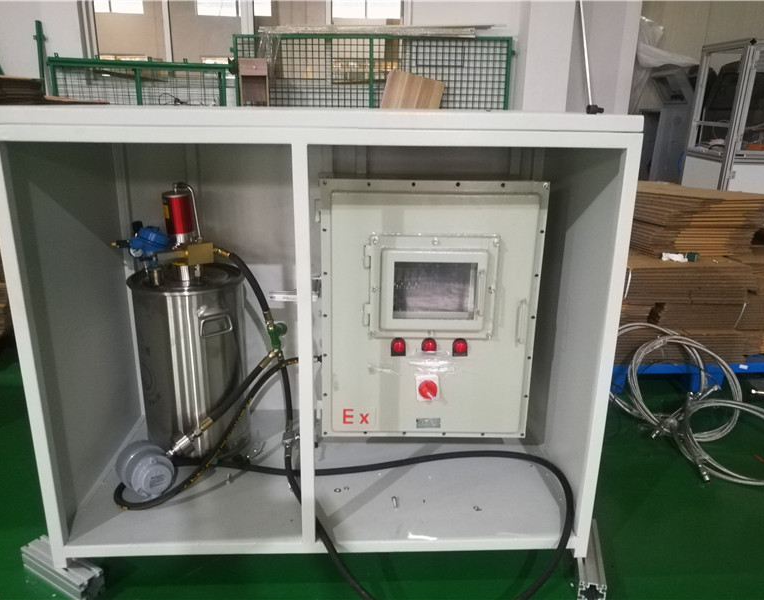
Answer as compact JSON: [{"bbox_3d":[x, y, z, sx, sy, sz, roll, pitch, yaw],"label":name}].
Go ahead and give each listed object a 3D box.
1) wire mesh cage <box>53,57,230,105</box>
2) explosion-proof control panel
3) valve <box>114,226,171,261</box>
[{"bbox_3d":[-1.610,-0.807,4.248,1.095,1.594,0.450,-7,18,-24],"label":"wire mesh cage"},{"bbox_3d":[0.143,0.030,1.907,0.664,0.821,0.264,0,17,-3],"label":"explosion-proof control panel"},{"bbox_3d":[-0.796,-0.188,1.998,0.165,0.110,0.100,-3,17,-12],"label":"valve"}]

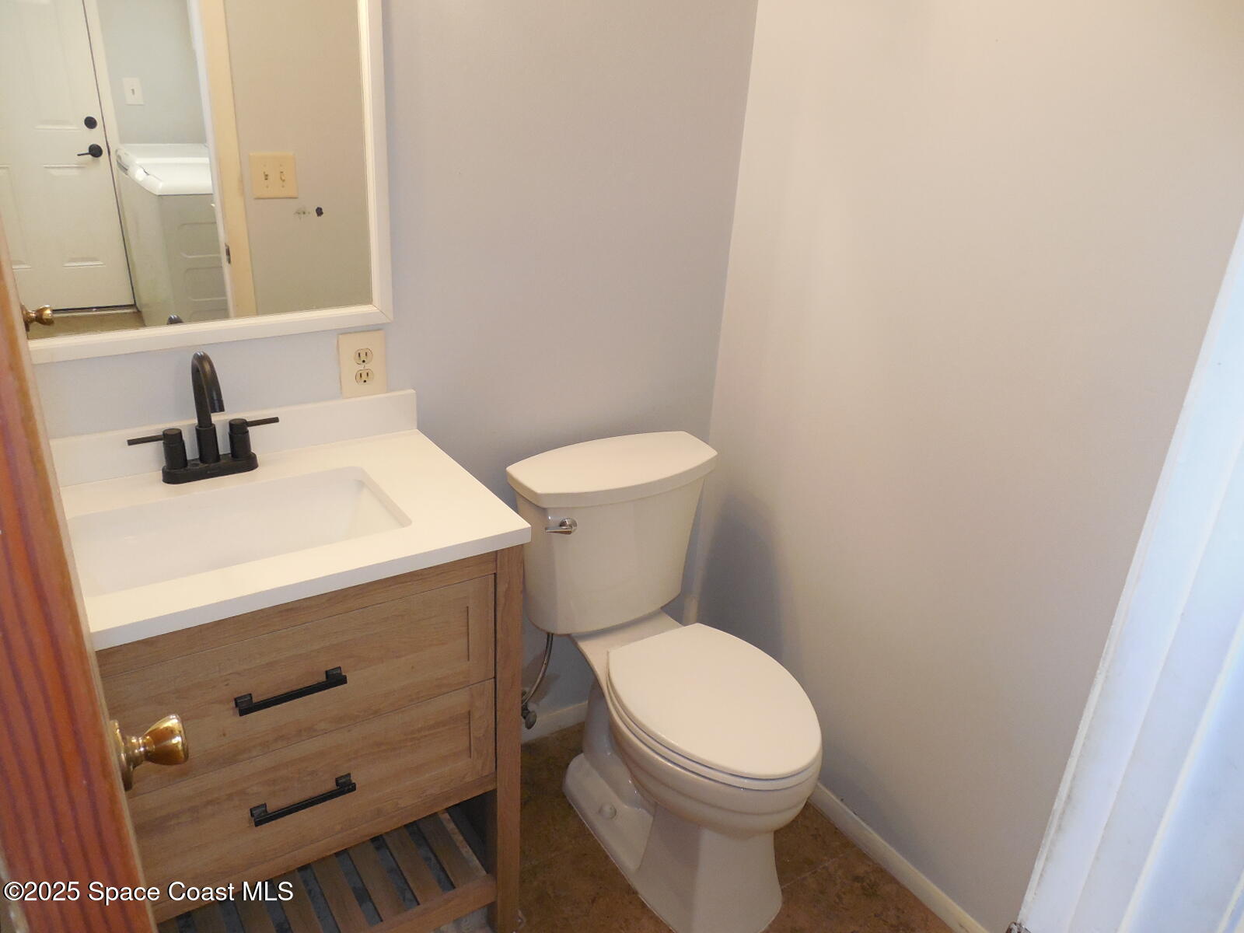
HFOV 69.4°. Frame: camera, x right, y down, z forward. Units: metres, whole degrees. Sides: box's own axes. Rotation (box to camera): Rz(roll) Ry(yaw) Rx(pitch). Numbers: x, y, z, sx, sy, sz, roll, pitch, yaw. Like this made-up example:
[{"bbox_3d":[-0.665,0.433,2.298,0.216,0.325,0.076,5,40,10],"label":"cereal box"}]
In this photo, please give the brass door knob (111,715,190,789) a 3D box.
[{"bbox_3d":[-0.425,0.253,0.809,0.060,0.069,0.069,-12,28,-32],"label":"brass door knob"}]

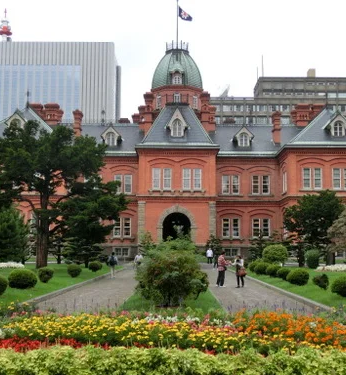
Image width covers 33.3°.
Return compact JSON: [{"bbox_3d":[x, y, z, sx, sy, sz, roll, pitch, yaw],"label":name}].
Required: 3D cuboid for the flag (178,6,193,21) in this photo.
[{"bbox_3d":[2.053,-27.754,92.297,2.250,2.400,0.500,0,-6,0],"label":"flag"}]

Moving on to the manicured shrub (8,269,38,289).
[{"bbox_3d":[-5.997,3.671,23.145,1.162,0.804,1.069,0,-6,0],"label":"manicured shrub"}]

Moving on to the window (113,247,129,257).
[{"bbox_3d":[-7.206,8.994,81.005,2.220,1.350,0.250,0,-6,0],"label":"window"}]

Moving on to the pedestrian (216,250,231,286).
[{"bbox_3d":[2.445,3.921,27.731,0.720,1.740,0.520,0,-6,0],"label":"pedestrian"}]

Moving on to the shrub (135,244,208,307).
[{"bbox_3d":[-0.041,2.901,19.104,2.400,2.080,2.300,0,-6,0],"label":"shrub"}]

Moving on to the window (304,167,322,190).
[{"bbox_3d":[18.013,-1.141,74.501,2.420,2.950,0.250,0,-6,0],"label":"window"}]

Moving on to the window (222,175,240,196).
[{"bbox_3d":[7.952,-0.355,78.878,2.500,2.640,0.250,0,-6,0],"label":"window"}]

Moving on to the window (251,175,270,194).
[{"bbox_3d":[12.789,-0.334,83.825,2.594,2.832,0.300,0,-6,0],"label":"window"}]

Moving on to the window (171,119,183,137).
[{"bbox_3d":[0.590,-7.409,71.808,1.553,2.250,0.300,0,-6,0],"label":"window"}]

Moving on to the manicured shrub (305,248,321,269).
[{"bbox_3d":[11.637,5.980,47.991,1.330,1.550,1.330,0,-6,0],"label":"manicured shrub"}]

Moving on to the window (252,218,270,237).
[{"bbox_3d":[11.786,5.420,77.164,2.471,2.560,0.300,0,-6,0],"label":"window"}]

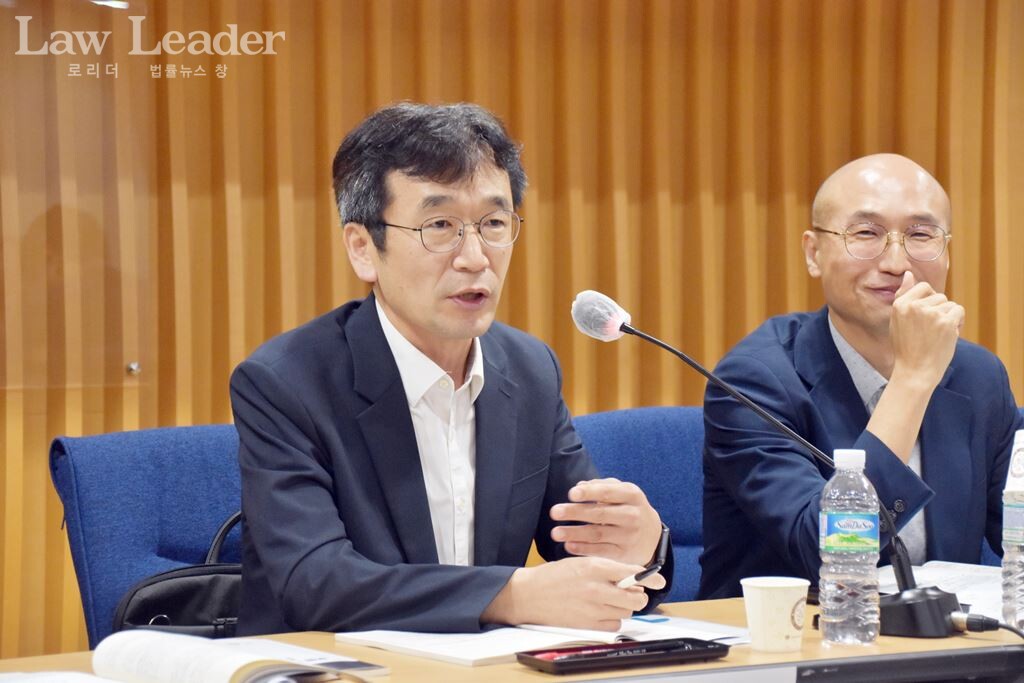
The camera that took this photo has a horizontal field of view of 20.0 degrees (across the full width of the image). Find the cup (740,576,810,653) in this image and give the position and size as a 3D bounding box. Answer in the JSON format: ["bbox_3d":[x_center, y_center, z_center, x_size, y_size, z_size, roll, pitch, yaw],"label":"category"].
[{"bbox_3d":[0.275,0.284,3.009,0.073,0.072,0.073,0,3,0],"label":"cup"}]

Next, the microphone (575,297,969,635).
[{"bbox_3d":[0.275,0.129,3.167,0.425,0.365,0.120,1,3,13],"label":"microphone"}]

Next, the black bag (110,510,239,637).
[{"bbox_3d":[-0.274,0.383,3.521,0.400,0.345,0.120,-2,4,-29],"label":"black bag"}]

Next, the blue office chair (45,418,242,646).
[{"bbox_3d":[-0.185,0.570,3.443,0.540,0.900,0.600,-2,4,-29],"label":"blue office chair"}]

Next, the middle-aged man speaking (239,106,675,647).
[{"bbox_3d":[-0.058,0.383,3.286,0.550,1.290,0.680,-2,4,-29],"label":"middle-aged man speaking"}]

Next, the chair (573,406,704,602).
[{"bbox_3d":[0.410,0.552,3.772,0.540,0.900,0.600,-2,4,-29],"label":"chair"}]

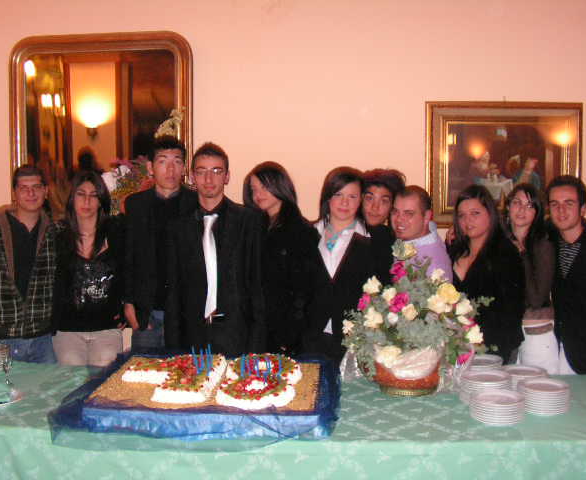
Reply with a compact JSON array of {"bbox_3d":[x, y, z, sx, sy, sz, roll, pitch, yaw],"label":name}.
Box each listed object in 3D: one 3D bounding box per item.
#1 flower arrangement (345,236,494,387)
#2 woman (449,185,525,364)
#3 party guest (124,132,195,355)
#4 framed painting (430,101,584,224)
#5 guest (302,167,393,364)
[{"bbox_3d":[0.501,0.306,2.702,0.570,0.601,0.480,0,3,0],"label":"flower arrangement"},{"bbox_3d":[0.909,0.544,3.185,0.420,1.596,0.320,2,4,28],"label":"woman"},{"bbox_3d":[-0.617,0.410,3.378,0.500,1.828,0.310,0,3,-3],"label":"party guest"},{"bbox_3d":[1.212,-0.433,3.832,0.878,0.711,0.060,1,3,4],"label":"framed painting"},{"bbox_3d":[0.251,0.502,3.163,0.450,1.677,0.320,1,3,18],"label":"guest"}]

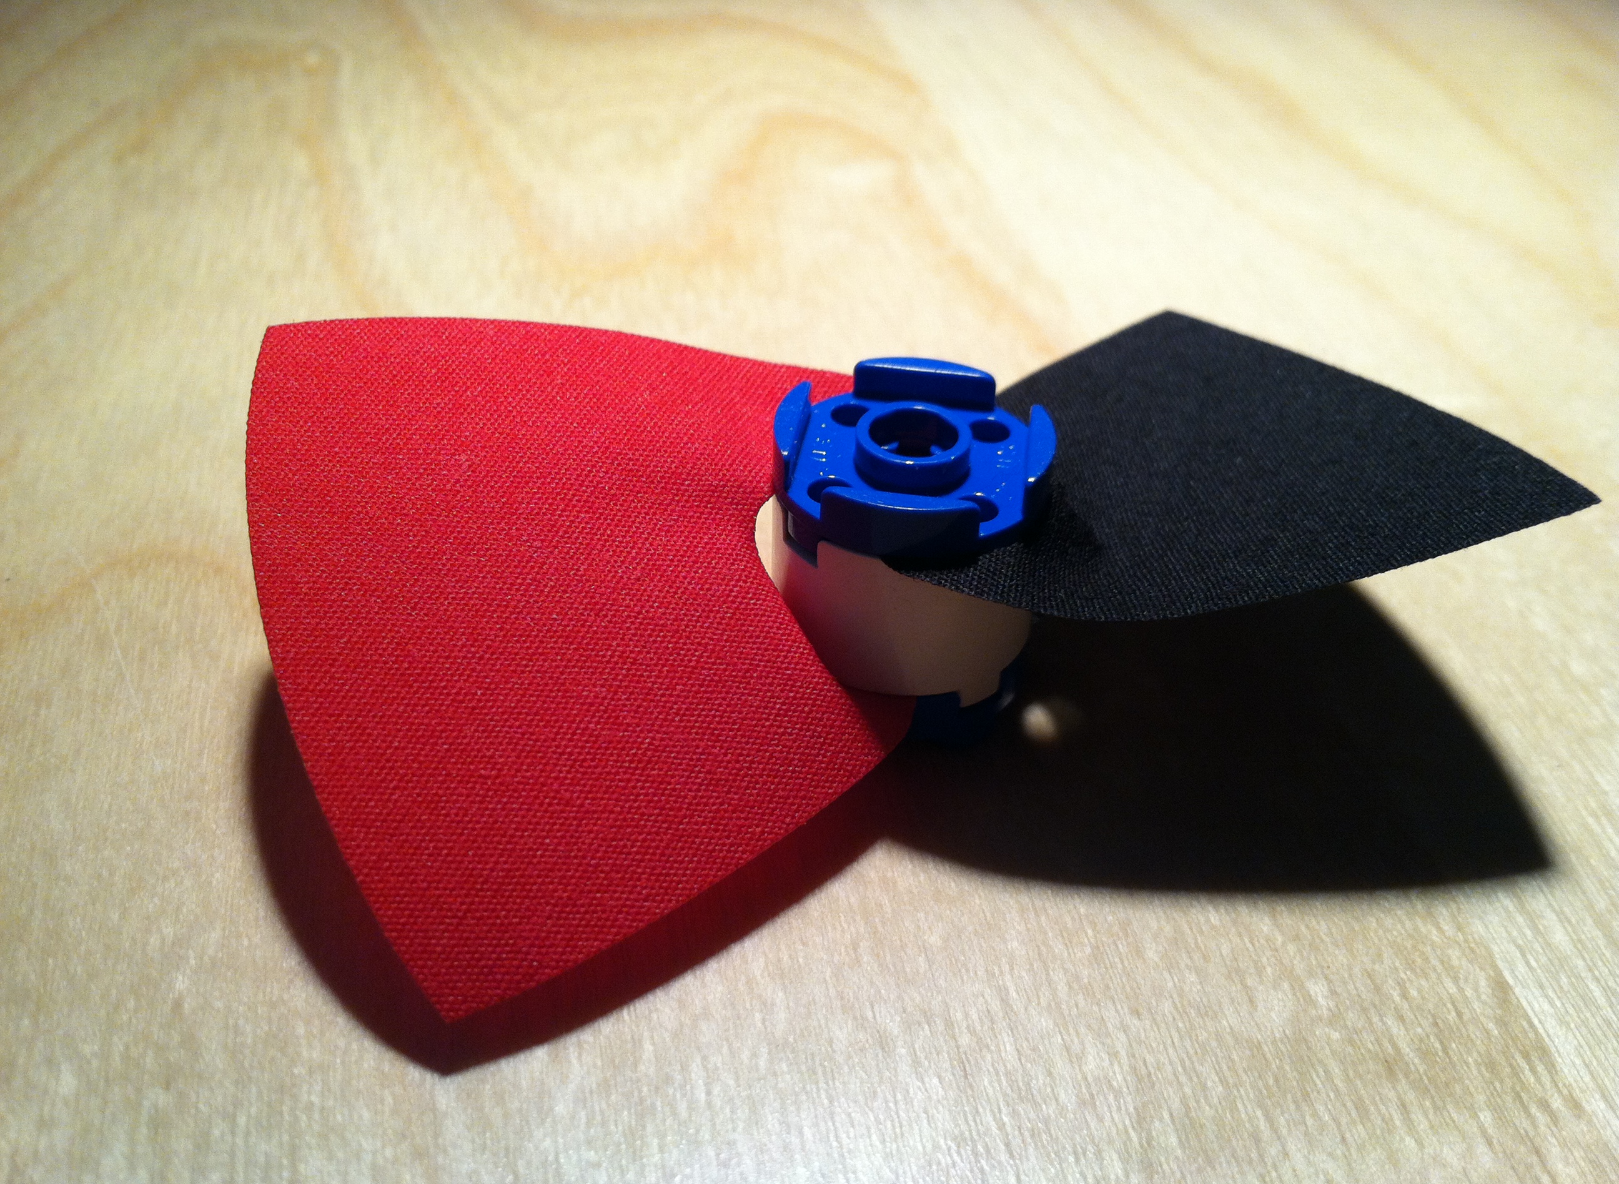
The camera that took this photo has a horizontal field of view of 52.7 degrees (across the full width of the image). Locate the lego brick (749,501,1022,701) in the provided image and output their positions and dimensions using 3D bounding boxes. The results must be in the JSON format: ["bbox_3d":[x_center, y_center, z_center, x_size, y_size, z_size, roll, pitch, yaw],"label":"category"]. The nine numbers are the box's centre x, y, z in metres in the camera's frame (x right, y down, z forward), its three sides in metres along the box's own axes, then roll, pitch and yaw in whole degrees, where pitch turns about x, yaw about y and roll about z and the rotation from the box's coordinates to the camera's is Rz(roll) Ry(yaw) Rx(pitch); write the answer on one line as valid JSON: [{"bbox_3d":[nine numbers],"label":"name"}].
[{"bbox_3d":[0.006,-0.002,0.097,0.016,0.011,0.016,7,38,6],"label":"lego brick"}]

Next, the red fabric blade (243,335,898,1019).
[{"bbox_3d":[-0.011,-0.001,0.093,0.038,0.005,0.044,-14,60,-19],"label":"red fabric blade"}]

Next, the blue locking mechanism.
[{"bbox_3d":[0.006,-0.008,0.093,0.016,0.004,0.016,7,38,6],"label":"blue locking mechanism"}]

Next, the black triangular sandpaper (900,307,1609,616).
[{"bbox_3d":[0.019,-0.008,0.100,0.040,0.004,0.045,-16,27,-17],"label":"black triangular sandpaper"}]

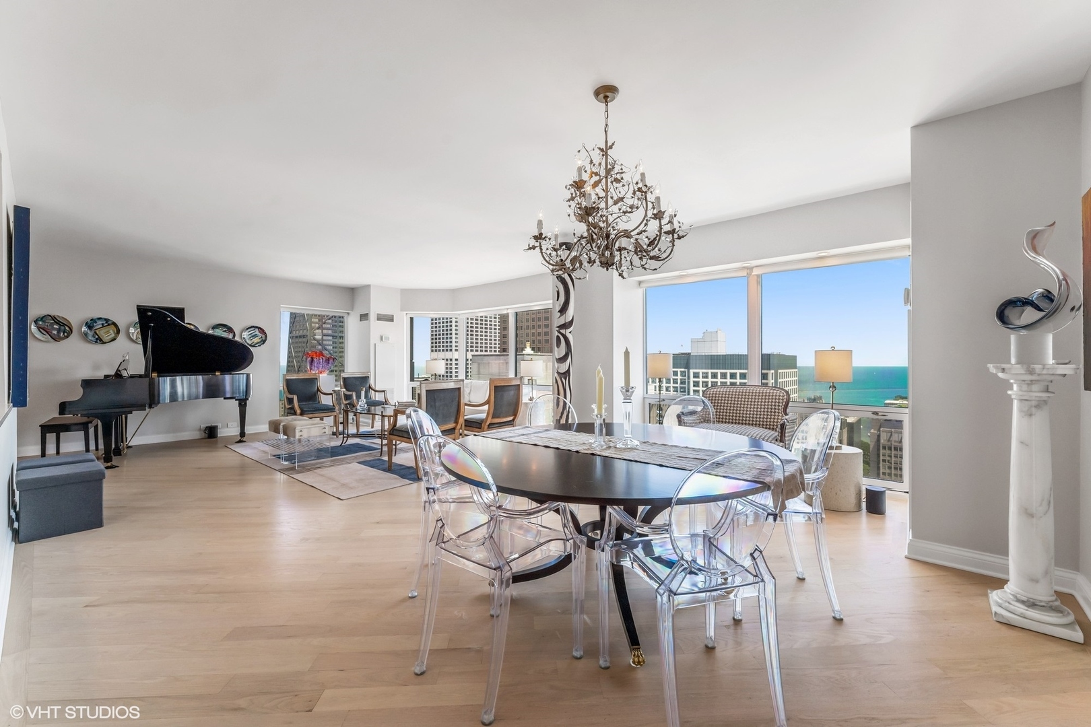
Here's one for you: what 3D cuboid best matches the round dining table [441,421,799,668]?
[{"bbox_3d":[0.372,0.816,2.300,1.810,0.740,1.810,0,0,0],"label":"round dining table"}]

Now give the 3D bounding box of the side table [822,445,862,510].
[{"bbox_3d":[2.420,0.955,3.610,0.470,0.480,0.470,0,0,38],"label":"side table"}]

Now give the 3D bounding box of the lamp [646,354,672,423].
[{"bbox_3d":[1.250,0.283,4.630,0.265,0.860,0.265,0,0,38],"label":"lamp"}]

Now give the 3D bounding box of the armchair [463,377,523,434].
[{"bbox_3d":[-0.720,0.685,5.460,0.610,0.990,0.610,0,0,37],"label":"armchair"}]

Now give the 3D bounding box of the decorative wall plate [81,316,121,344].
[{"bbox_3d":[-6.090,-0.459,5.830,0.050,0.375,0.375,0,0,41],"label":"decorative wall plate"}]

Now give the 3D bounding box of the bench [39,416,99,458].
[{"bbox_3d":[-5.850,0.940,5.250,0.400,0.480,0.950,0,0,-40],"label":"bench"}]

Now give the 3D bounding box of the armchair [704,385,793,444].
[{"bbox_3d":[1.995,0.710,4.450,1.030,0.940,0.690,0,0,35],"label":"armchair"}]

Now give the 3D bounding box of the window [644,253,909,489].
[{"bbox_3d":[2.330,0.085,4.710,2.630,2.190,0.120,0,0,37],"label":"window"}]

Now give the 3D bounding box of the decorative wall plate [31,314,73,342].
[{"bbox_3d":[-6.430,-0.462,5.530,0.045,0.360,0.360,0,0,44],"label":"decorative wall plate"}]

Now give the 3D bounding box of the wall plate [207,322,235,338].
[{"bbox_3d":[-5.230,-0.469,6.850,0.045,0.360,0.360,0,0,44],"label":"wall plate"}]

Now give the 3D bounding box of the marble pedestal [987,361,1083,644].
[{"bbox_3d":[2.245,0.594,1.955,0.258,1.172,0.258,0,0,40],"label":"marble pedestal"}]

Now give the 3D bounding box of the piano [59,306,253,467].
[{"bbox_3d":[-4.948,0.230,5.667,1.820,1.900,1.550,0,0,-40],"label":"piano"}]

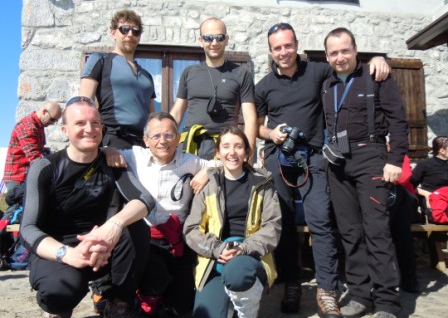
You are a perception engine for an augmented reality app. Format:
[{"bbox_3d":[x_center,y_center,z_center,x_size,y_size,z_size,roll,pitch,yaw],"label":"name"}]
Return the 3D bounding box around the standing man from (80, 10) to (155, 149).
[{"bbox_3d":[-0.657,-0.077,2.442,0.520,1.780,0.340,3,-6,-32],"label":"standing man"}]

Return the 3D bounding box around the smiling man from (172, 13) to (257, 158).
[{"bbox_3d":[-0.067,-0.056,2.483,0.560,1.760,0.330,0,-5,-2],"label":"smiling man"}]

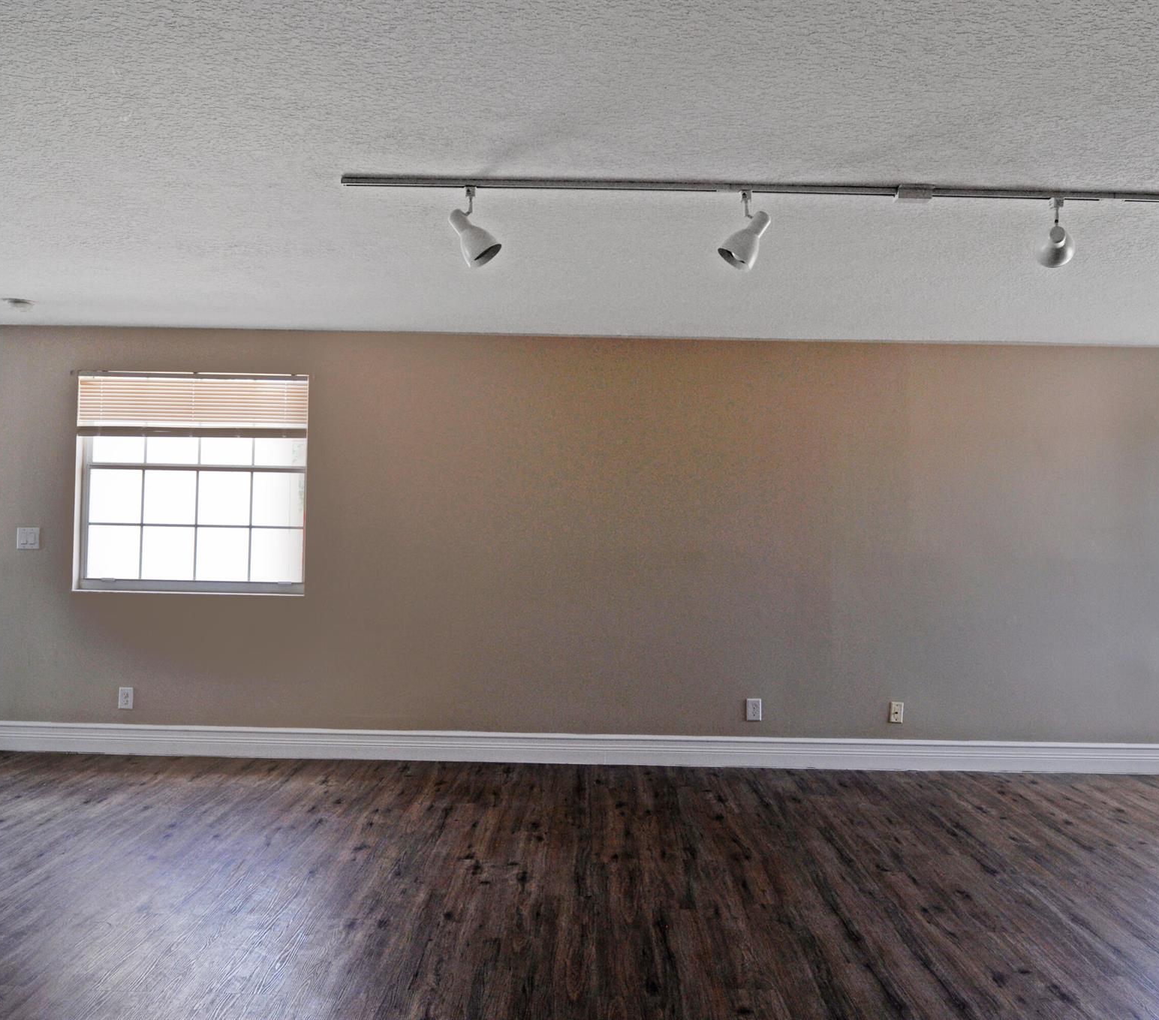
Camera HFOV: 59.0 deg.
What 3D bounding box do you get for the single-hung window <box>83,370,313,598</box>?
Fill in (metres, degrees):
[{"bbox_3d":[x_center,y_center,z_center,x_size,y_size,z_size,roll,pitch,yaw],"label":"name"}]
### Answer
[{"bbox_3d":[-2.203,-0.146,5.855,1.313,1.248,0.090,1,-1,0],"label":"single-hung window"}]

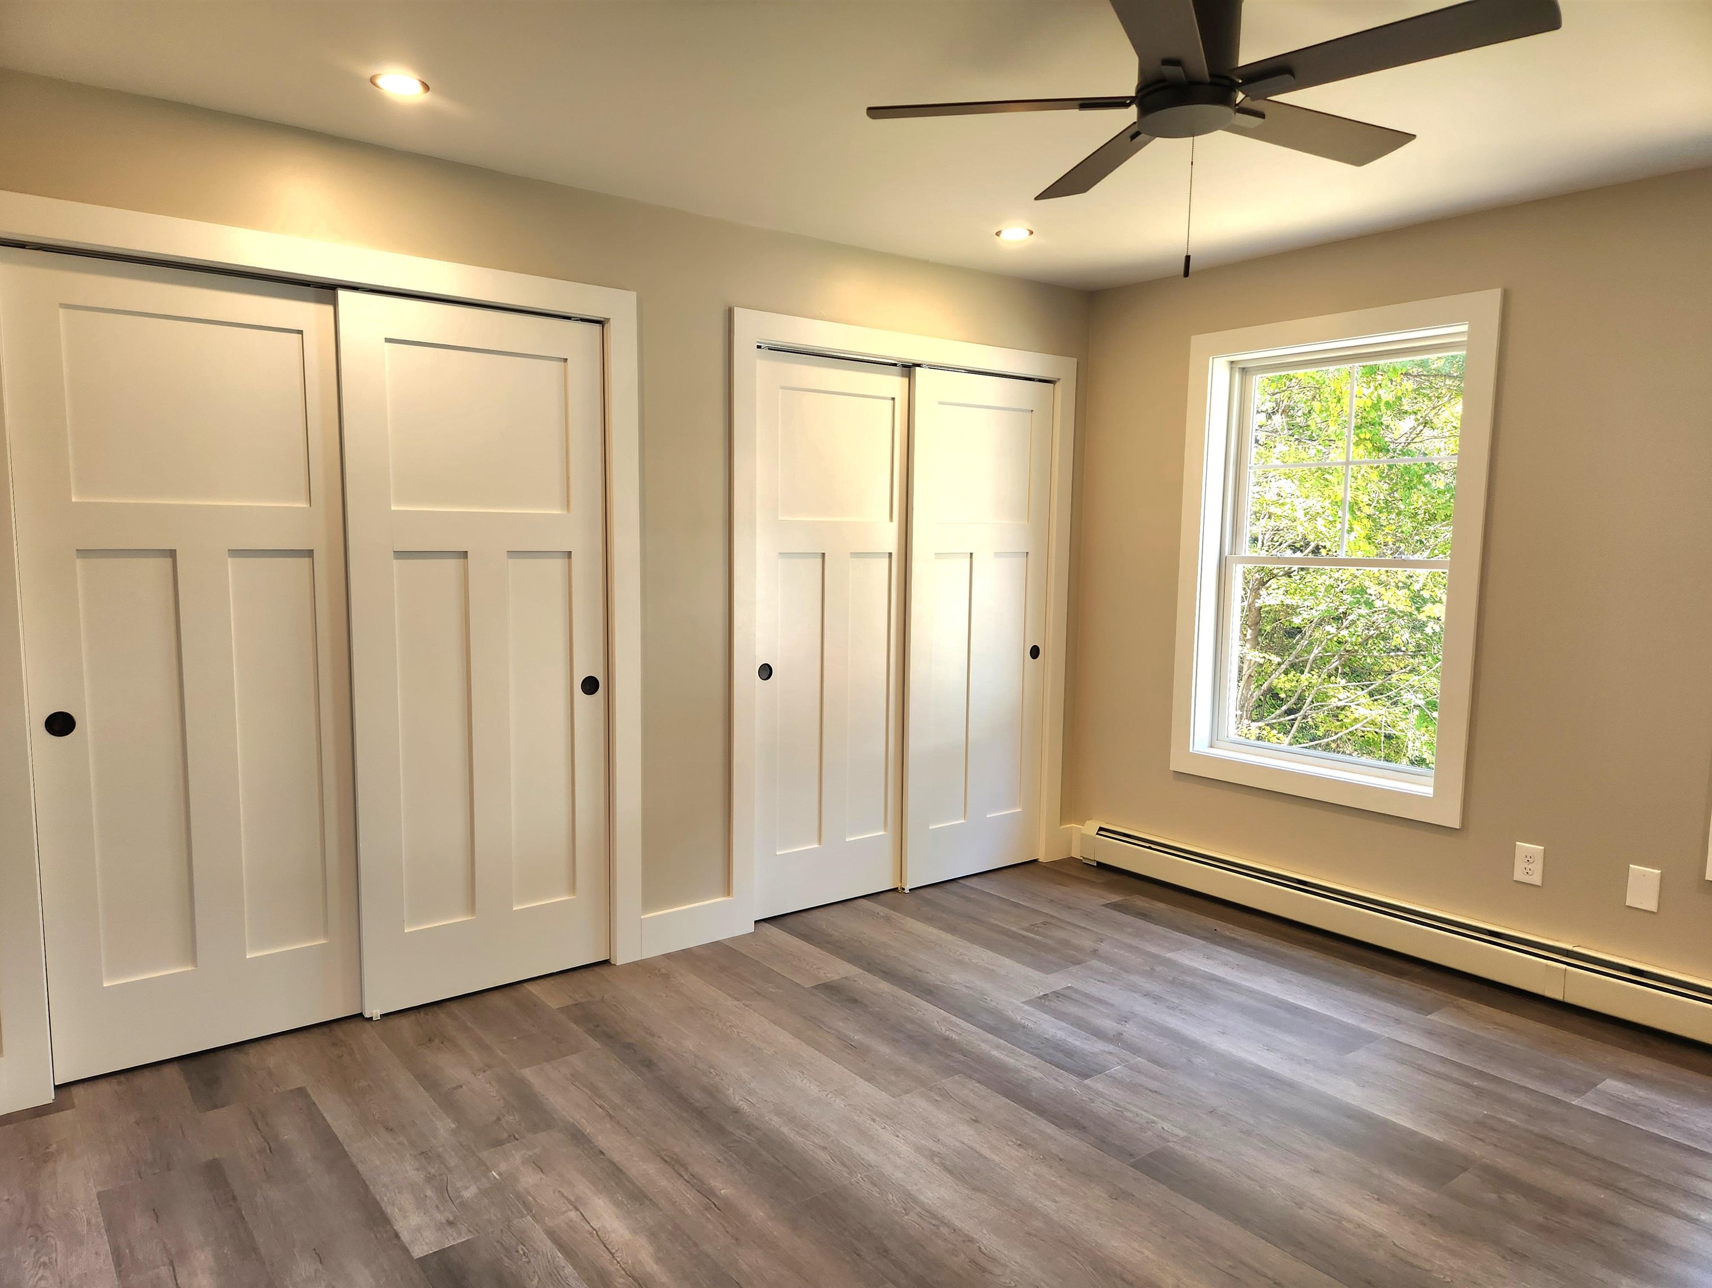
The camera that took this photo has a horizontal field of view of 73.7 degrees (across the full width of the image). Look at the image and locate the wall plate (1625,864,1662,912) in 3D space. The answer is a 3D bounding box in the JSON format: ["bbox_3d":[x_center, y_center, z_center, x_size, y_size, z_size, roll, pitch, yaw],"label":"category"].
[{"bbox_3d":[2.292,0.712,3.318,0.008,0.122,0.079,-4,7,-38],"label":"wall plate"}]

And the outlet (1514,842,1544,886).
[{"bbox_3d":[2.102,0.688,3.563,0.008,0.122,0.079,-4,7,-38],"label":"outlet"}]

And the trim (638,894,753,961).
[{"bbox_3d":[-0.538,0.962,3.900,0.440,0.142,0.018,-4,7,-38],"label":"trim"}]

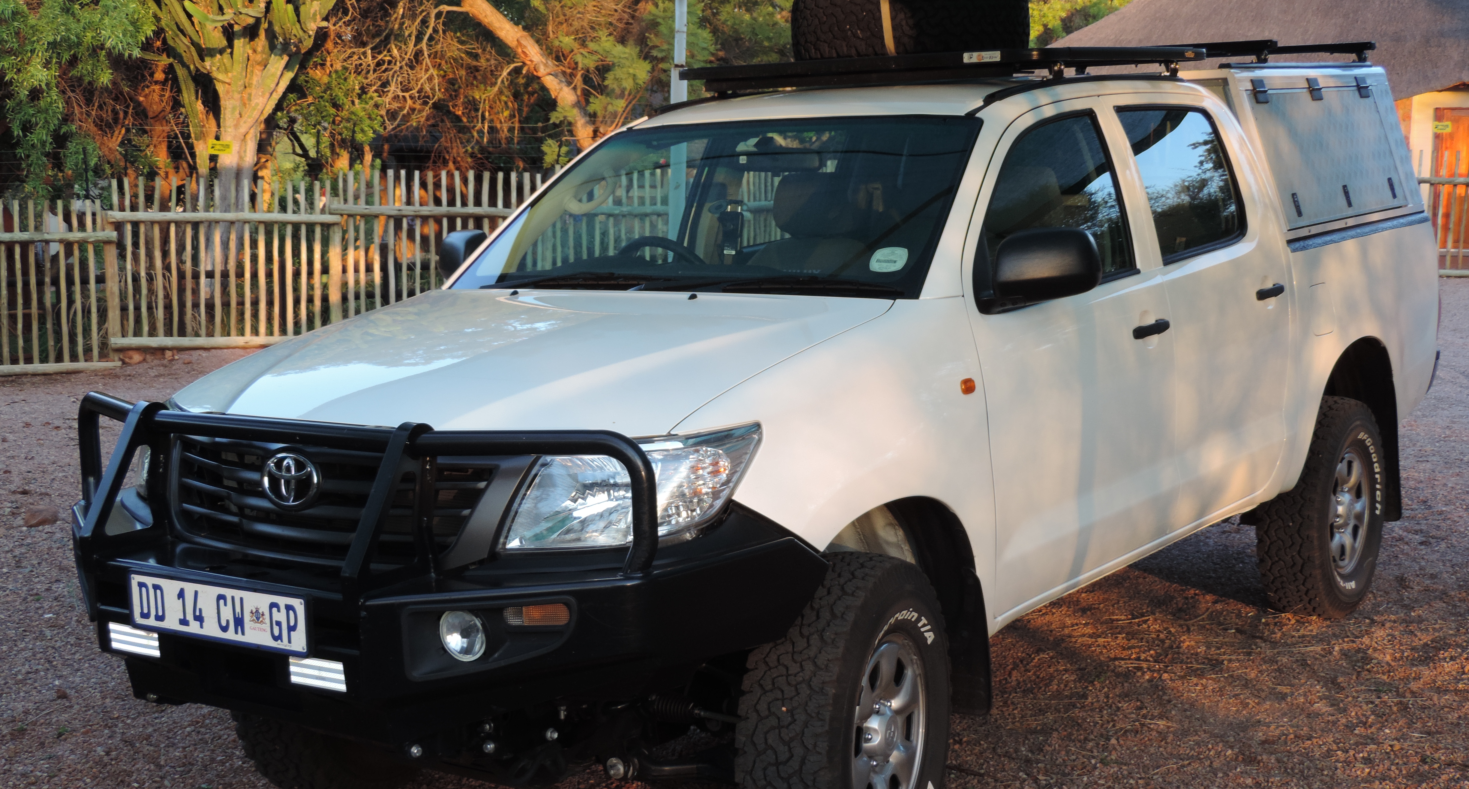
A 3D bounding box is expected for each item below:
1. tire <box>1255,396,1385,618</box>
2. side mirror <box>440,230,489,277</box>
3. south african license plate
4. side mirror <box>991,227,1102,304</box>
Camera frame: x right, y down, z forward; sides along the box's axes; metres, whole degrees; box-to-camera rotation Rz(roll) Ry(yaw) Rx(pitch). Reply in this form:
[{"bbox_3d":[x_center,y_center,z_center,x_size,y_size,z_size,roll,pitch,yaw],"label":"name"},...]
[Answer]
[{"bbox_3d":[2.023,0.389,6.886,0.250,0.770,0.770,3,8,35],"label":"tire"},{"bbox_3d":[-0.741,-0.386,5.823,0.250,0.185,0.130,3,8,35],"label":"side mirror"},{"bbox_3d":[-1.018,0.427,3.921,0.520,0.113,0.015,3,8,35],"label":"south african license plate"},{"bbox_3d":[0.751,-0.310,4.777,0.250,0.185,0.130,3,8,35],"label":"side mirror"}]

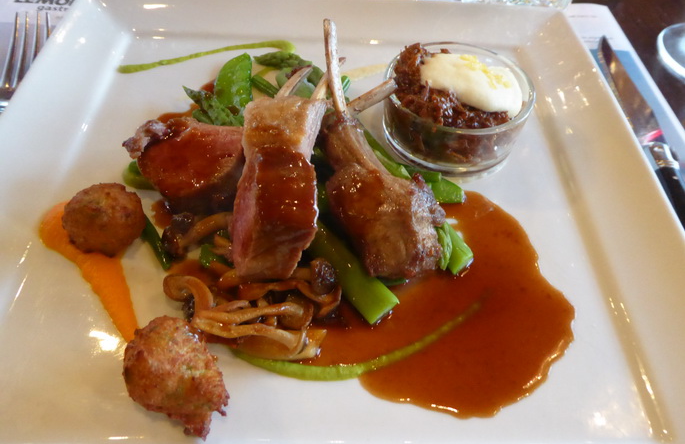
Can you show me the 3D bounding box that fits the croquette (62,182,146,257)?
[{"bbox_3d":[-0.099,-0.001,0.214,0.035,0.033,0.035,3,53,0],"label":"croquette"}]

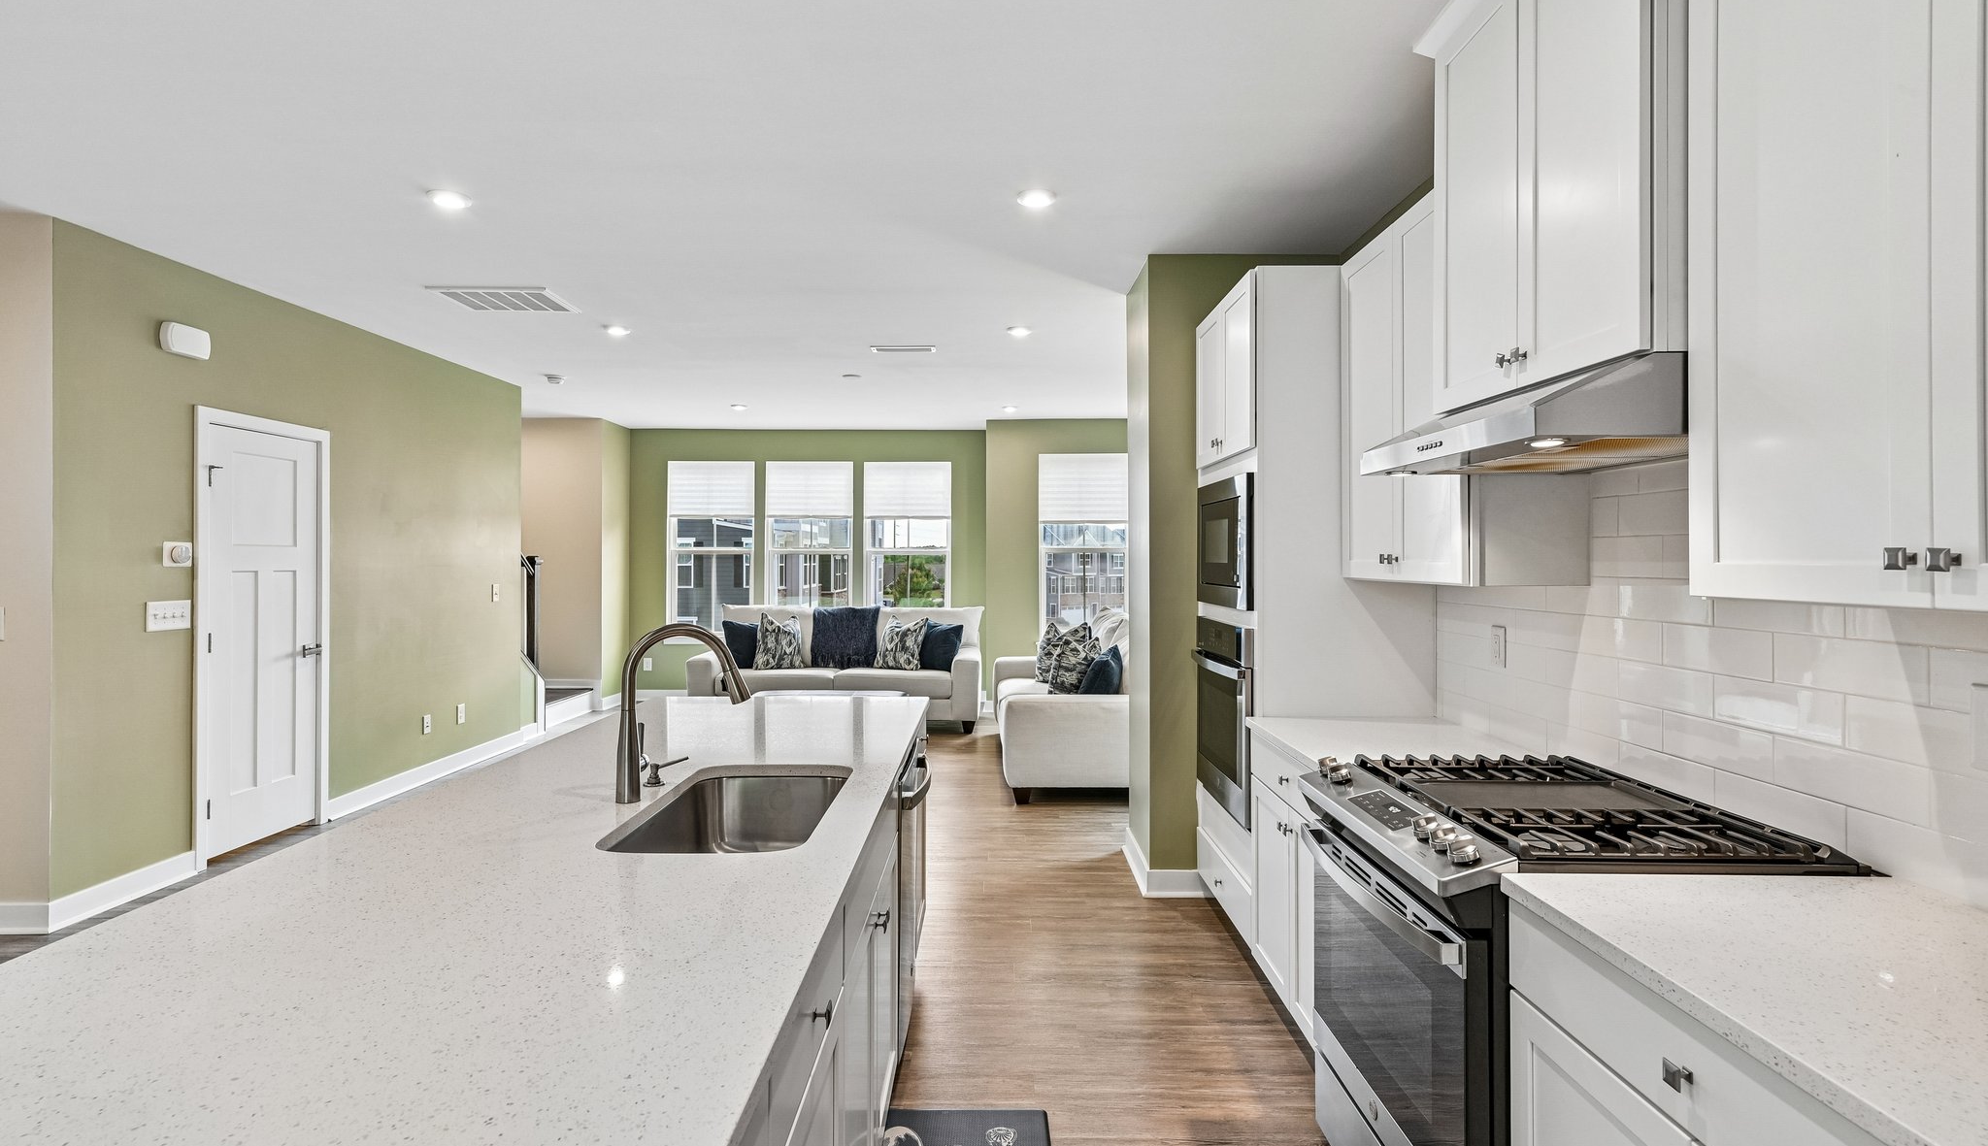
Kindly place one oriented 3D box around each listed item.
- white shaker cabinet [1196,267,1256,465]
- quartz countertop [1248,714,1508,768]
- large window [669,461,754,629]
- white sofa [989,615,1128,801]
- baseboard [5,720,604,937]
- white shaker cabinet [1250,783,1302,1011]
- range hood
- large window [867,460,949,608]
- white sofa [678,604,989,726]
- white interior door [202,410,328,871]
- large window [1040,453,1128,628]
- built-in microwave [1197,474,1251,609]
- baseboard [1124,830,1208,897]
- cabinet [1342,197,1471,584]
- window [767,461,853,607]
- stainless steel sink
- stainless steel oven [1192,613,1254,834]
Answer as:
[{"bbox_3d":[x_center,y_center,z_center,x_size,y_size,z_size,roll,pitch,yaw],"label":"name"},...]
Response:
[{"bbox_3d":[1.145,-0.707,3.500,0.600,0.580,0.850,0,1,0],"label":"white shaker cabinet"},{"bbox_3d":[1.193,0.519,2.804,0.634,0.036,0.820,0,1,0],"label":"quartz countertop"},{"bbox_3d":[-2.845,-0.243,9.492,0.866,1.769,0.110,0,1,0],"label":"large window"},{"bbox_3d":[0.513,0.849,6.638,0.990,1.000,2.310,0,1,0],"label":"white sofa"},{"bbox_3d":[-3.720,1.297,5.765,0.160,0.115,4.380,0,1,0],"label":"baseboard"},{"bbox_3d":[1.183,0.999,2.991,0.595,0.615,0.450,0,1,0],"label":"white shaker cabinet"},{"bbox_3d":[1.218,-0.318,2.011,0.553,0.143,0.762,0,1,0],"label":"range hood"},{"bbox_3d":[-0.866,-0.243,9.492,0.877,1.769,0.110,0,1,0],"label":"large window"},{"bbox_3d":[-1.320,0.823,8.274,2.460,1.020,0.960,0,1,0],"label":"white sofa"},{"bbox_3d":[-3.671,0.335,4.718,0.050,2.035,0.730,0,1,0],"label":"white interior door"},{"bbox_3d":[0.857,-0.194,8.741,0.883,1.827,0.120,0,1,0],"label":"large window"},{"bbox_3d":[1.104,-0.112,3.604,0.472,0.473,0.760,0,1,0],"label":"built-in microwave"},{"bbox_3d":[0.762,1.318,4.329,0.245,0.120,0.700,0,1,0],"label":"baseboard"},{"bbox_3d":[1.343,-0.504,2.775,0.315,1.067,0.835,0,1,0],"label":"cabinet"},{"bbox_3d":[-1.853,-0.210,9.492,0.889,1.829,0.120,0,1,0],"label":"window"},{"bbox_3d":[-0.535,0.605,2.016,0.395,0.220,0.720,0,1,0],"label":"stainless steel sink"},{"bbox_3d":[1.153,0.532,3.614,0.615,0.700,0.760,0,1,0],"label":"stainless steel oven"}]

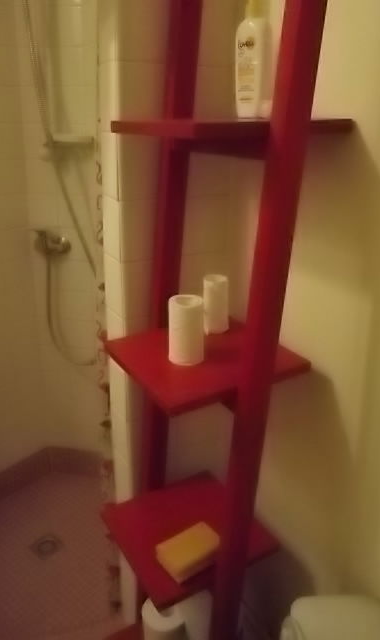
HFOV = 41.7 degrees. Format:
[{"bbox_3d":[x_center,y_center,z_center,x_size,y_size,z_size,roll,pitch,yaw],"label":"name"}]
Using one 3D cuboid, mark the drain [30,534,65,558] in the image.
[{"bbox_3d":[-0.488,0.779,1.713,0.085,0.010,0.085,17,27,37],"label":"drain"}]

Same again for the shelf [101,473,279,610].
[{"bbox_3d":[-0.006,0.403,0.958,0.248,0.016,0.245,-12,24,-27],"label":"shelf"}]

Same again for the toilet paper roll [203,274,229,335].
[{"bbox_3d":[0.048,-0.029,0.895,0.044,0.097,0.044,0,21,0],"label":"toilet paper roll"}]

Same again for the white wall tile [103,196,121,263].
[{"bbox_3d":[-0.137,-0.165,0.908,0.008,0.108,0.085,-12,24,-27],"label":"white wall tile"}]

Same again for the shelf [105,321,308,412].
[{"bbox_3d":[0.020,0.061,0.821,0.248,0.016,0.245,-12,24,-27],"label":"shelf"}]

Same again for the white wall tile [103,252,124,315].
[{"bbox_3d":[-0.136,-0.063,0.948,0.008,0.108,0.085,-12,24,-27],"label":"white wall tile"}]

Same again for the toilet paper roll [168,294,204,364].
[{"bbox_3d":[-0.005,0.016,0.781,0.055,0.097,0.055,0,21,0],"label":"toilet paper roll"}]

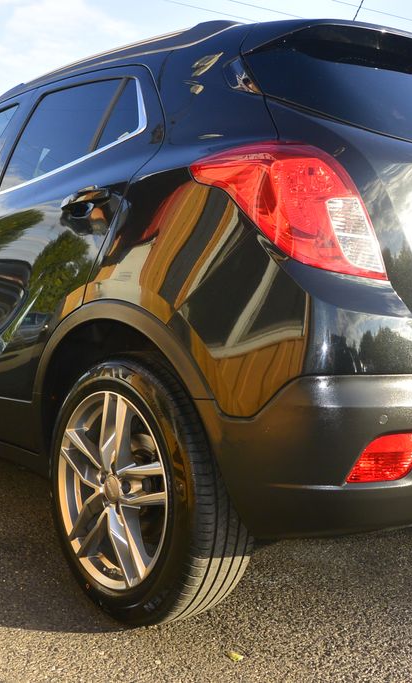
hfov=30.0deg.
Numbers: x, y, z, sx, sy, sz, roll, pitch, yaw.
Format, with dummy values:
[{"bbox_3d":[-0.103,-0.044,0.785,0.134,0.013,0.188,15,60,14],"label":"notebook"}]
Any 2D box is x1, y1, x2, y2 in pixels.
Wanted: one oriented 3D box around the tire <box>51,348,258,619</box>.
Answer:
[{"bbox_3d":[-0.168,0.366,2.025,0.222,0.685,0.685,-1,4,-40],"label":"tire"}]

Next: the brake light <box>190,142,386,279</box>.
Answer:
[{"bbox_3d":[0.170,-0.284,1.697,0.280,0.310,0.450,-1,4,-40],"label":"brake light"}]

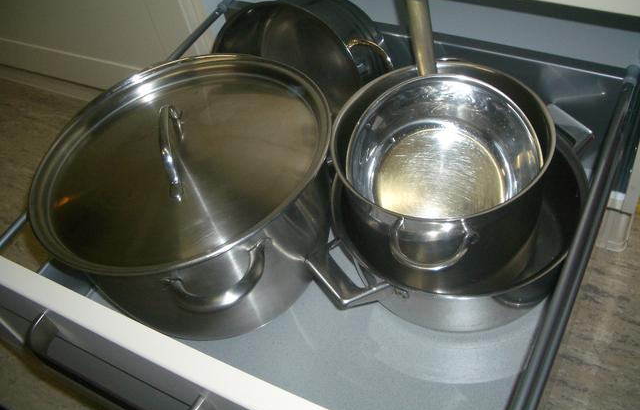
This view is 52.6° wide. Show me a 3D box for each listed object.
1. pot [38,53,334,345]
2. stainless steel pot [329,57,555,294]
[{"bbox_3d":[-0.142,-0.009,0.774,0.316,0.194,0.371,-20,49,-2],"label":"pot"},{"bbox_3d":[0.144,-0.037,0.755,0.244,0.132,0.313,1,51,15],"label":"stainless steel pot"}]

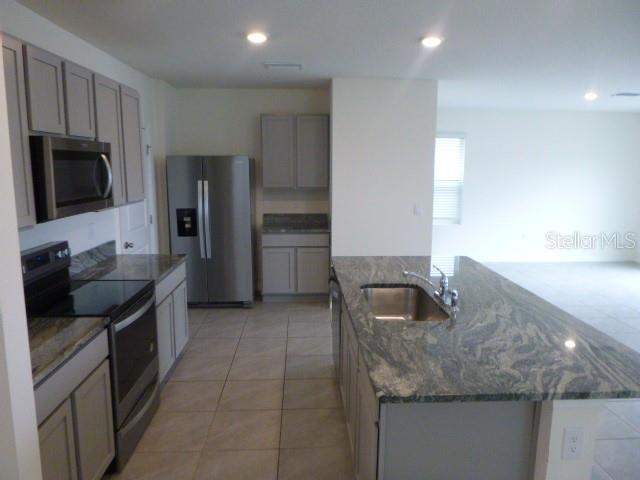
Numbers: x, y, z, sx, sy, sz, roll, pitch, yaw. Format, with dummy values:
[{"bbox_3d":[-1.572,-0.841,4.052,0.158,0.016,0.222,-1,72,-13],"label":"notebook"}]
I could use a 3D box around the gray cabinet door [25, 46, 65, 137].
[{"bbox_3d":[-1.437,-0.772,2.433,0.022,0.405,0.340,0,9,-2],"label":"gray cabinet door"}]

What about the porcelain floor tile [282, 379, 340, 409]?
[{"bbox_3d":[-0.044,1.140,3.427,0.453,0.010,0.453,0,9,-3],"label":"porcelain floor tile"}]

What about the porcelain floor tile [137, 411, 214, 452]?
[{"bbox_3d":[-0.936,1.211,2.936,0.453,0.010,0.453,0,9,-3],"label":"porcelain floor tile"}]

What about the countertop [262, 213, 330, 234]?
[{"bbox_3d":[-0.294,-0.203,5.781,0.816,0.165,0.640,0,9,-3],"label":"countertop"}]

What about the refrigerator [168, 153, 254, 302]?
[{"bbox_3d":[-1.263,-0.113,5.622,0.906,1.755,0.815,0,9,-3],"label":"refrigerator"}]

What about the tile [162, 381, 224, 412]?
[{"bbox_3d":[-0.959,1.162,3.438,0.452,0.010,0.452,0,9,-2],"label":"tile"}]

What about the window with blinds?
[{"bbox_3d":[2.013,-1.026,7.908,0.890,1.530,0.080,0,9,-2],"label":"window with blinds"}]

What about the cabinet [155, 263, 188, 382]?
[{"bbox_3d":[-1.446,0.651,3.555,0.628,0.860,0.915,0,9,-3],"label":"cabinet"}]

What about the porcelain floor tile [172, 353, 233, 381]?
[{"bbox_3d":[-0.977,1.070,3.837,0.453,0.010,0.453,0,9,-3],"label":"porcelain floor tile"}]

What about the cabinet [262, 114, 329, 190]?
[{"bbox_3d":[-0.298,-1.091,5.802,0.810,0.890,0.335,0,9,-2],"label":"cabinet"}]

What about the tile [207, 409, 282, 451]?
[{"bbox_3d":[-0.483,1.236,3.006,0.452,0.010,0.452,0,9,-2],"label":"tile"}]

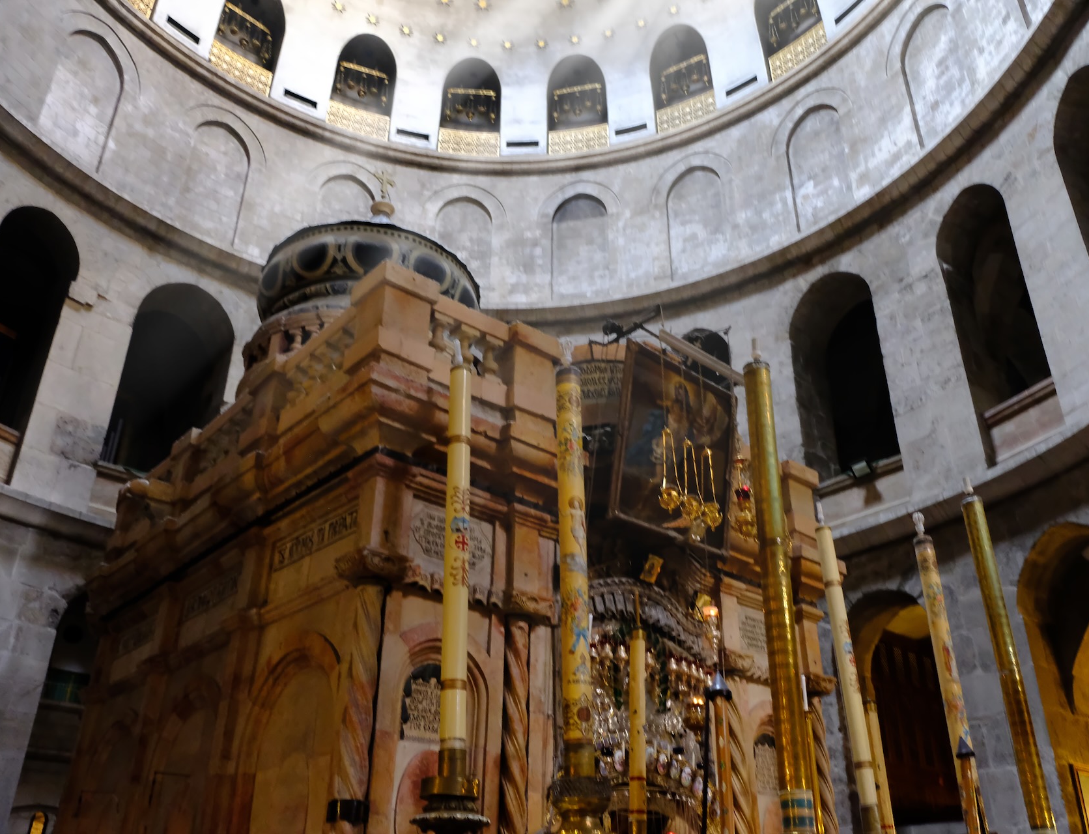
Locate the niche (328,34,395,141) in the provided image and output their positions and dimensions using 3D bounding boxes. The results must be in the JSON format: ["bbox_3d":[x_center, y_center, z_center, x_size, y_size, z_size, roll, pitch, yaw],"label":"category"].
[{"bbox_3d":[-5.422,-9.661,27.789,1.746,3.941,0.750,12,-30,-21],"label":"niche"}]

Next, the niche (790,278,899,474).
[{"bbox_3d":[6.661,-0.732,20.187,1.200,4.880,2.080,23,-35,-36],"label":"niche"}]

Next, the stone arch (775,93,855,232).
[{"bbox_3d":[6.710,-6.464,22.922,0.300,4.153,2.109,23,-35,-36],"label":"stone arch"}]

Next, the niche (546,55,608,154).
[{"bbox_3d":[1.084,-9.223,28.287,1.760,3.980,0.800,-5,-28,11],"label":"niche"}]

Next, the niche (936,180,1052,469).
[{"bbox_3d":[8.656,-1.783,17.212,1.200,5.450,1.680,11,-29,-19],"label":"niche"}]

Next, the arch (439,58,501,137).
[{"bbox_3d":[-2.220,-9.537,28.569,1.760,3.245,0.700,4,-28,-5],"label":"arch"}]

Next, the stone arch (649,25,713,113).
[{"bbox_3d":[4.114,-10.197,27.516,1.746,3.074,0.600,-14,-31,26],"label":"stone arch"}]

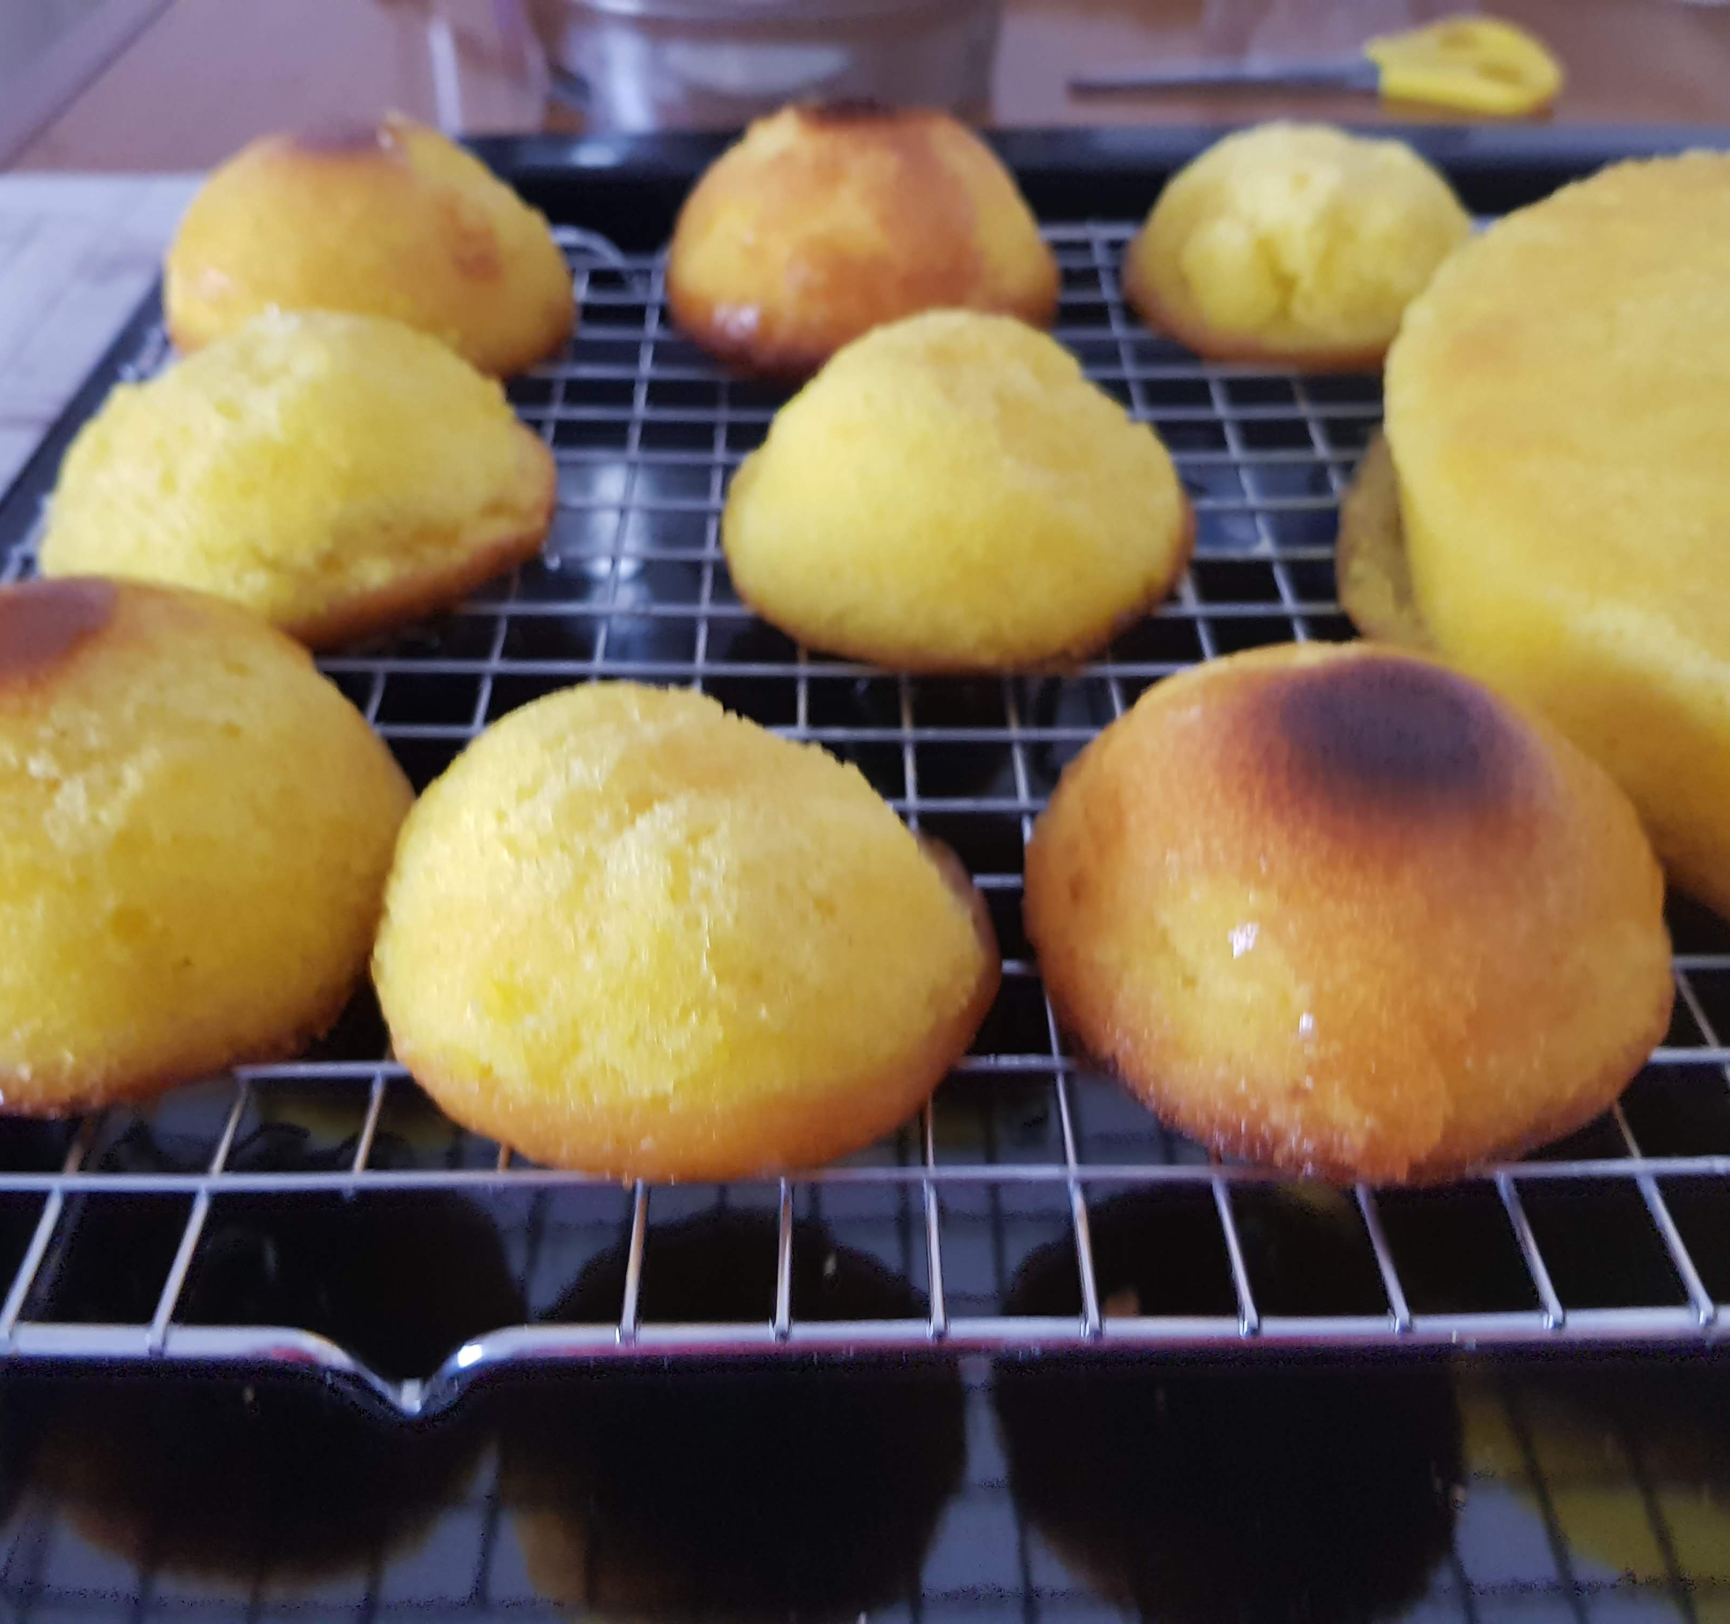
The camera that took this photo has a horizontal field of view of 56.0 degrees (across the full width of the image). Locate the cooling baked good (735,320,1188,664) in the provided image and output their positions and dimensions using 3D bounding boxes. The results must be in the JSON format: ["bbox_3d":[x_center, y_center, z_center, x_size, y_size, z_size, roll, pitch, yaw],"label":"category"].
[{"bbox_3d":[0.014,-0.056,0.249,0.074,0.038,0.073,0,43,-1],"label":"cooling baked good"}]

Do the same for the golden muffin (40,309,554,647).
[{"bbox_3d":[-0.090,-0.059,0.256,0.078,0.034,0.075,0,43,-1],"label":"golden muffin"}]

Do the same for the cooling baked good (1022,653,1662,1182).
[{"bbox_3d":[0.056,0.003,0.186,0.074,0.037,0.073,0,43,-1],"label":"cooling baked good"}]

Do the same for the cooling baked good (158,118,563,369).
[{"bbox_3d":[-0.098,-0.116,0.317,0.078,0.034,0.076,0,43,-1],"label":"cooling baked good"}]

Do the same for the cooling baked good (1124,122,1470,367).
[{"bbox_3d":[0.087,-0.116,0.319,0.068,0.033,0.068,0,43,-1],"label":"cooling baked good"}]

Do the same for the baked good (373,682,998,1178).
[{"bbox_3d":[-0.021,0.006,0.185,0.073,0.034,0.067,0,43,-1],"label":"baked good"}]

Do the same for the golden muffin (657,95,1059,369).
[{"bbox_3d":[-0.001,-0.117,0.318,0.077,0.036,0.076,0,43,-1],"label":"golden muffin"}]

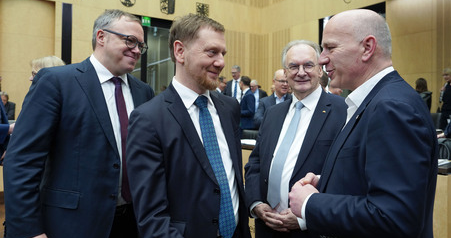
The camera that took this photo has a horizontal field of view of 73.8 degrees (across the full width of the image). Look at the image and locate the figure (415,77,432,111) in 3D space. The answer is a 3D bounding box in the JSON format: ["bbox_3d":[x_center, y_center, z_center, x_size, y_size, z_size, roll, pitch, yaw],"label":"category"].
[{"bbox_3d":[3.254,0.145,5.062,0.460,1.660,0.330,-2,5,-27],"label":"figure"}]

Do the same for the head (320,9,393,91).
[{"bbox_3d":[0.419,-0.219,0.960,0.225,0.245,0.170,-1,5,-6],"label":"head"}]

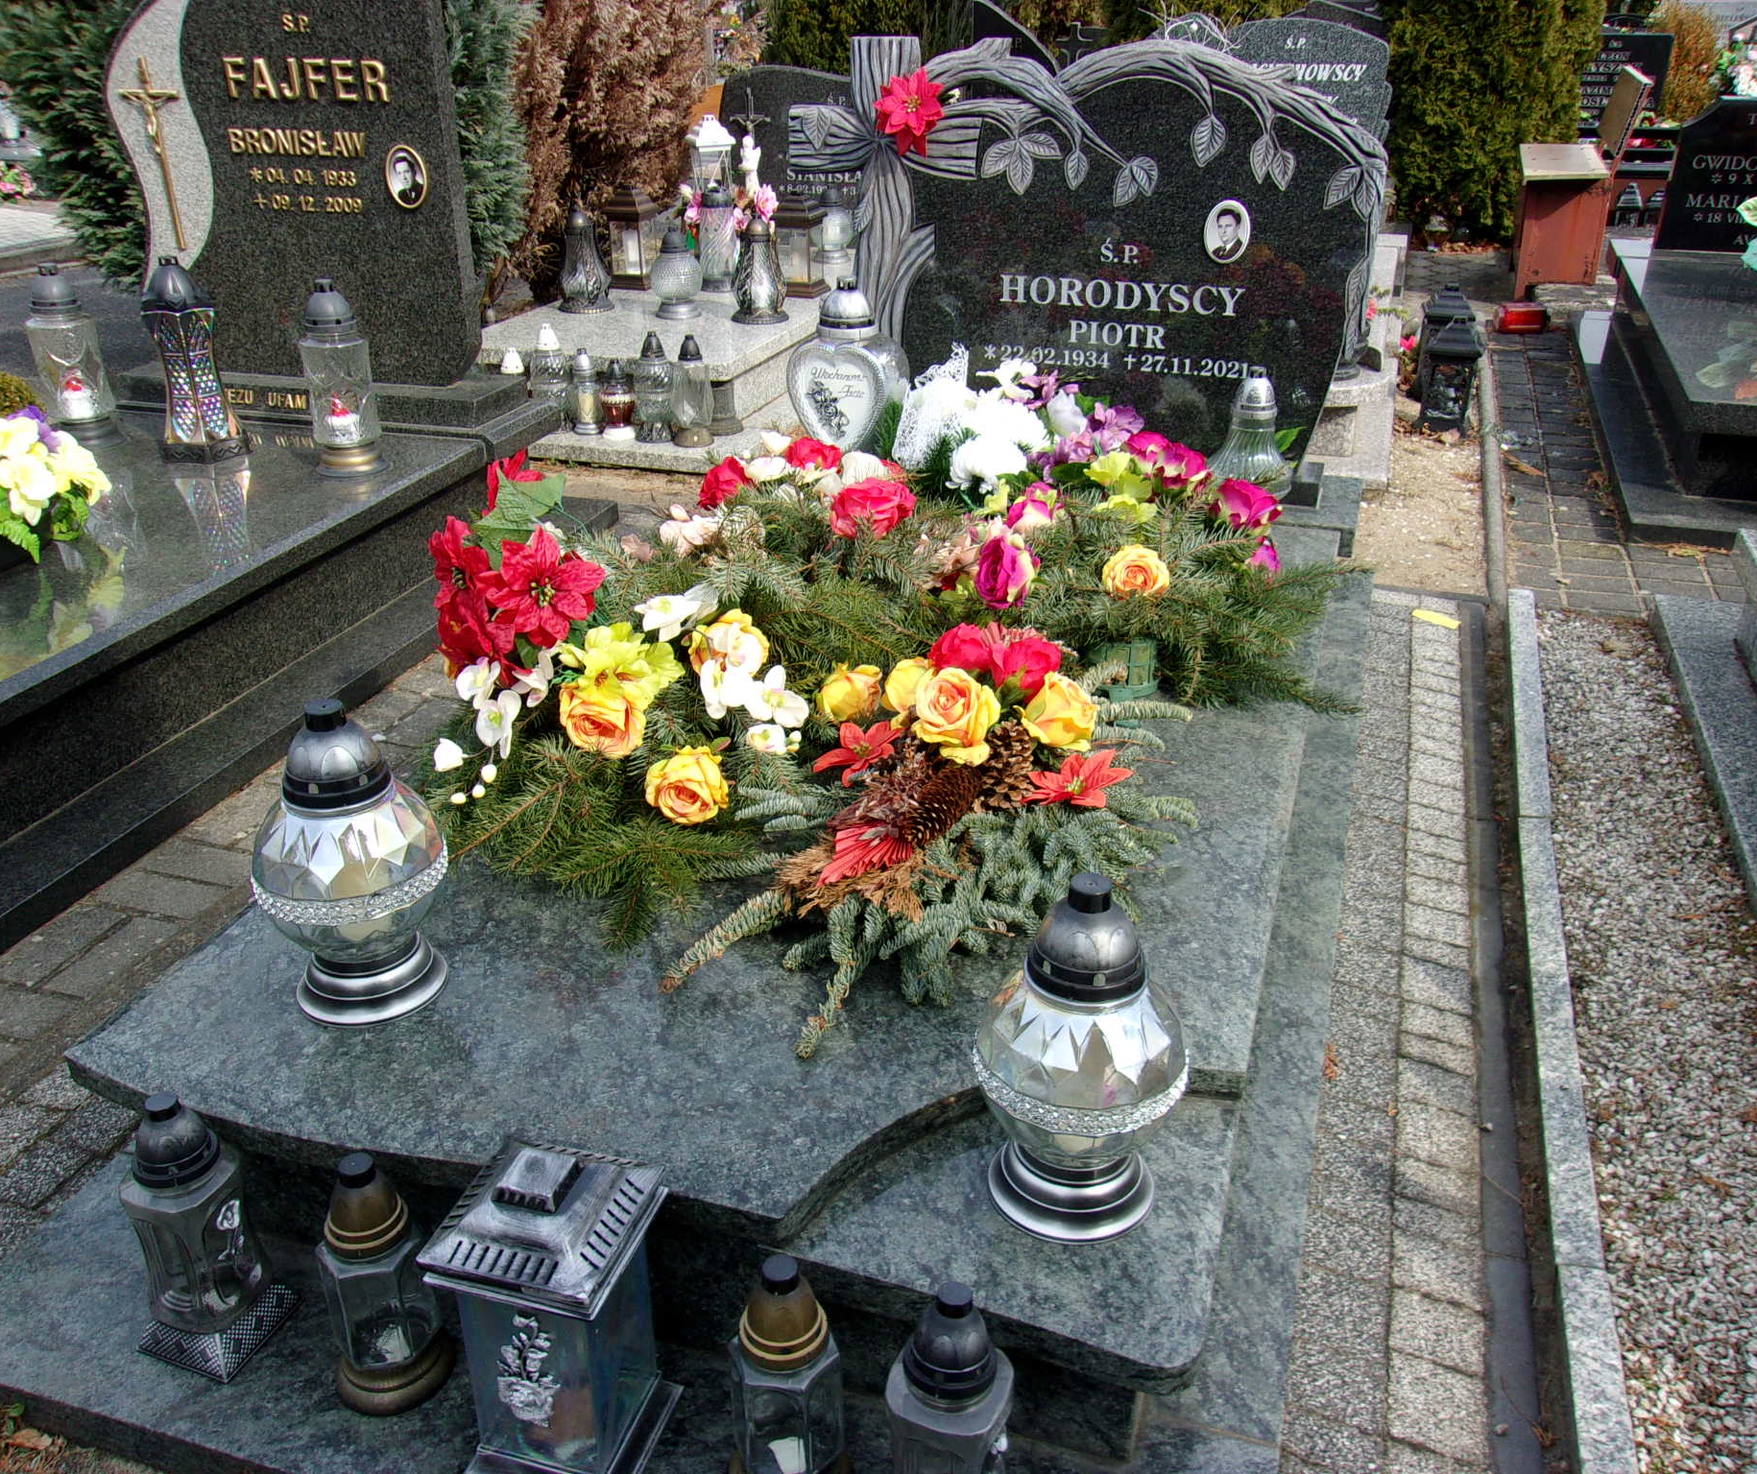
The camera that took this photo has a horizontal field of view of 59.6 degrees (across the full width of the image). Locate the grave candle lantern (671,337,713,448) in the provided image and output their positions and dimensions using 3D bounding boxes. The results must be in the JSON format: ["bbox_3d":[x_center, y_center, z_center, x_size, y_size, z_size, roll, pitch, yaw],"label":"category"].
[{"bbox_3d":[-0.513,-0.950,4.209,0.116,0.284,0.116,0,27,0],"label":"grave candle lantern"}]

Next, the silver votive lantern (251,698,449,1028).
[{"bbox_3d":[-0.543,0.117,1.578,0.194,0.329,0.194,8,27,16],"label":"silver votive lantern"}]

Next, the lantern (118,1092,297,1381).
[{"bbox_3d":[-0.657,0.461,1.471,0.110,0.280,0.112,8,28,16],"label":"lantern"}]

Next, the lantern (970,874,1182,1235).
[{"bbox_3d":[0.181,0.270,1.368,0.194,0.330,0.194,8,28,16],"label":"lantern"}]

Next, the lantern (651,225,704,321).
[{"bbox_3d":[-0.636,-1.466,4.842,0.164,0.262,0.164,0,27,0],"label":"lantern"}]

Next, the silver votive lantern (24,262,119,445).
[{"bbox_3d":[-1.782,-0.846,3.383,0.157,0.377,0.157,8,28,16],"label":"silver votive lantern"}]

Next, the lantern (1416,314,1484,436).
[{"bbox_3d":[1.681,-1.062,4.477,0.152,0.300,0.150,13,30,25],"label":"lantern"}]

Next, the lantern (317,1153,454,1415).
[{"bbox_3d":[-0.467,0.497,1.430,0.113,0.254,0.113,8,27,16],"label":"lantern"}]

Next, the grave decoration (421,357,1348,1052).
[{"bbox_3d":[0.068,-0.250,2.322,1.260,0.348,1.872,8,27,16],"label":"grave decoration"}]

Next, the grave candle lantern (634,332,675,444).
[{"bbox_3d":[-0.627,-0.984,4.297,0.119,0.295,0.119,0,26,0],"label":"grave candle lantern"}]

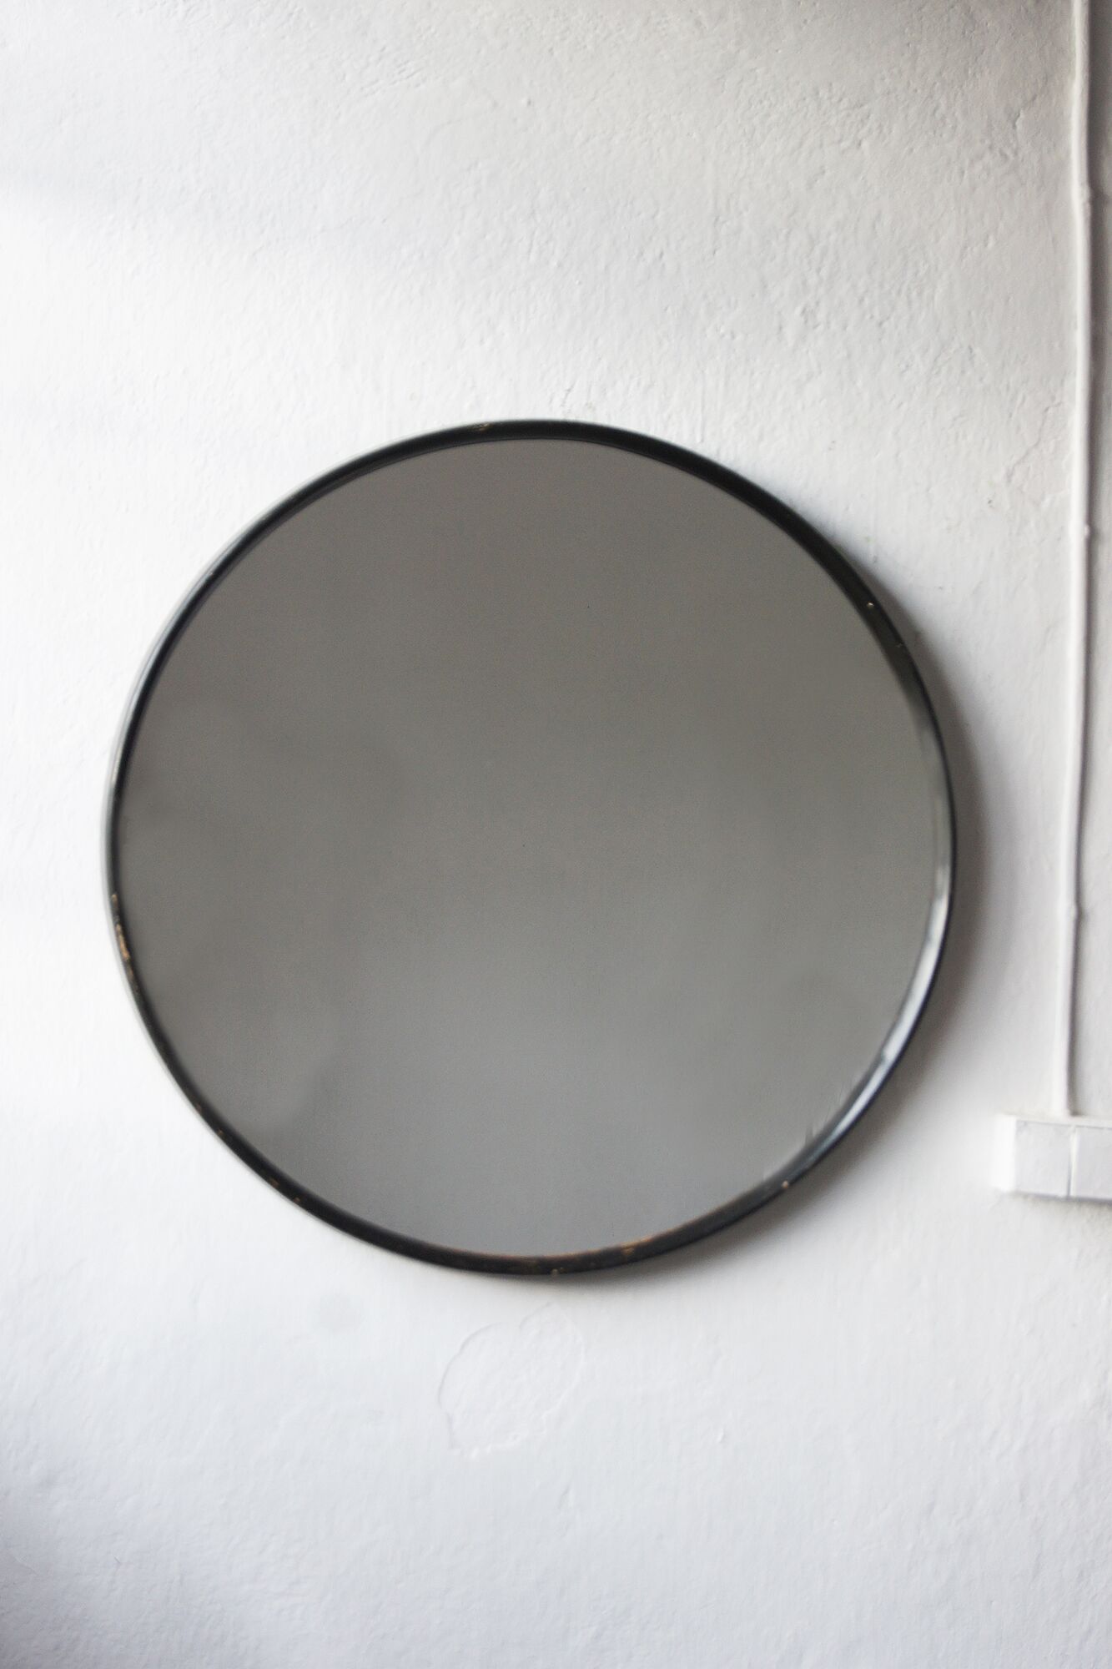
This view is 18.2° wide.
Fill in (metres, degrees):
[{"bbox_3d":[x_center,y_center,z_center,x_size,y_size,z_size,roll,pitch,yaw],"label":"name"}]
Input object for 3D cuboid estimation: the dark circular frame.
[{"bbox_3d":[-0.018,0.010,2.524,0.620,0.620,0.040,1,0,-9],"label":"dark circular frame"}]

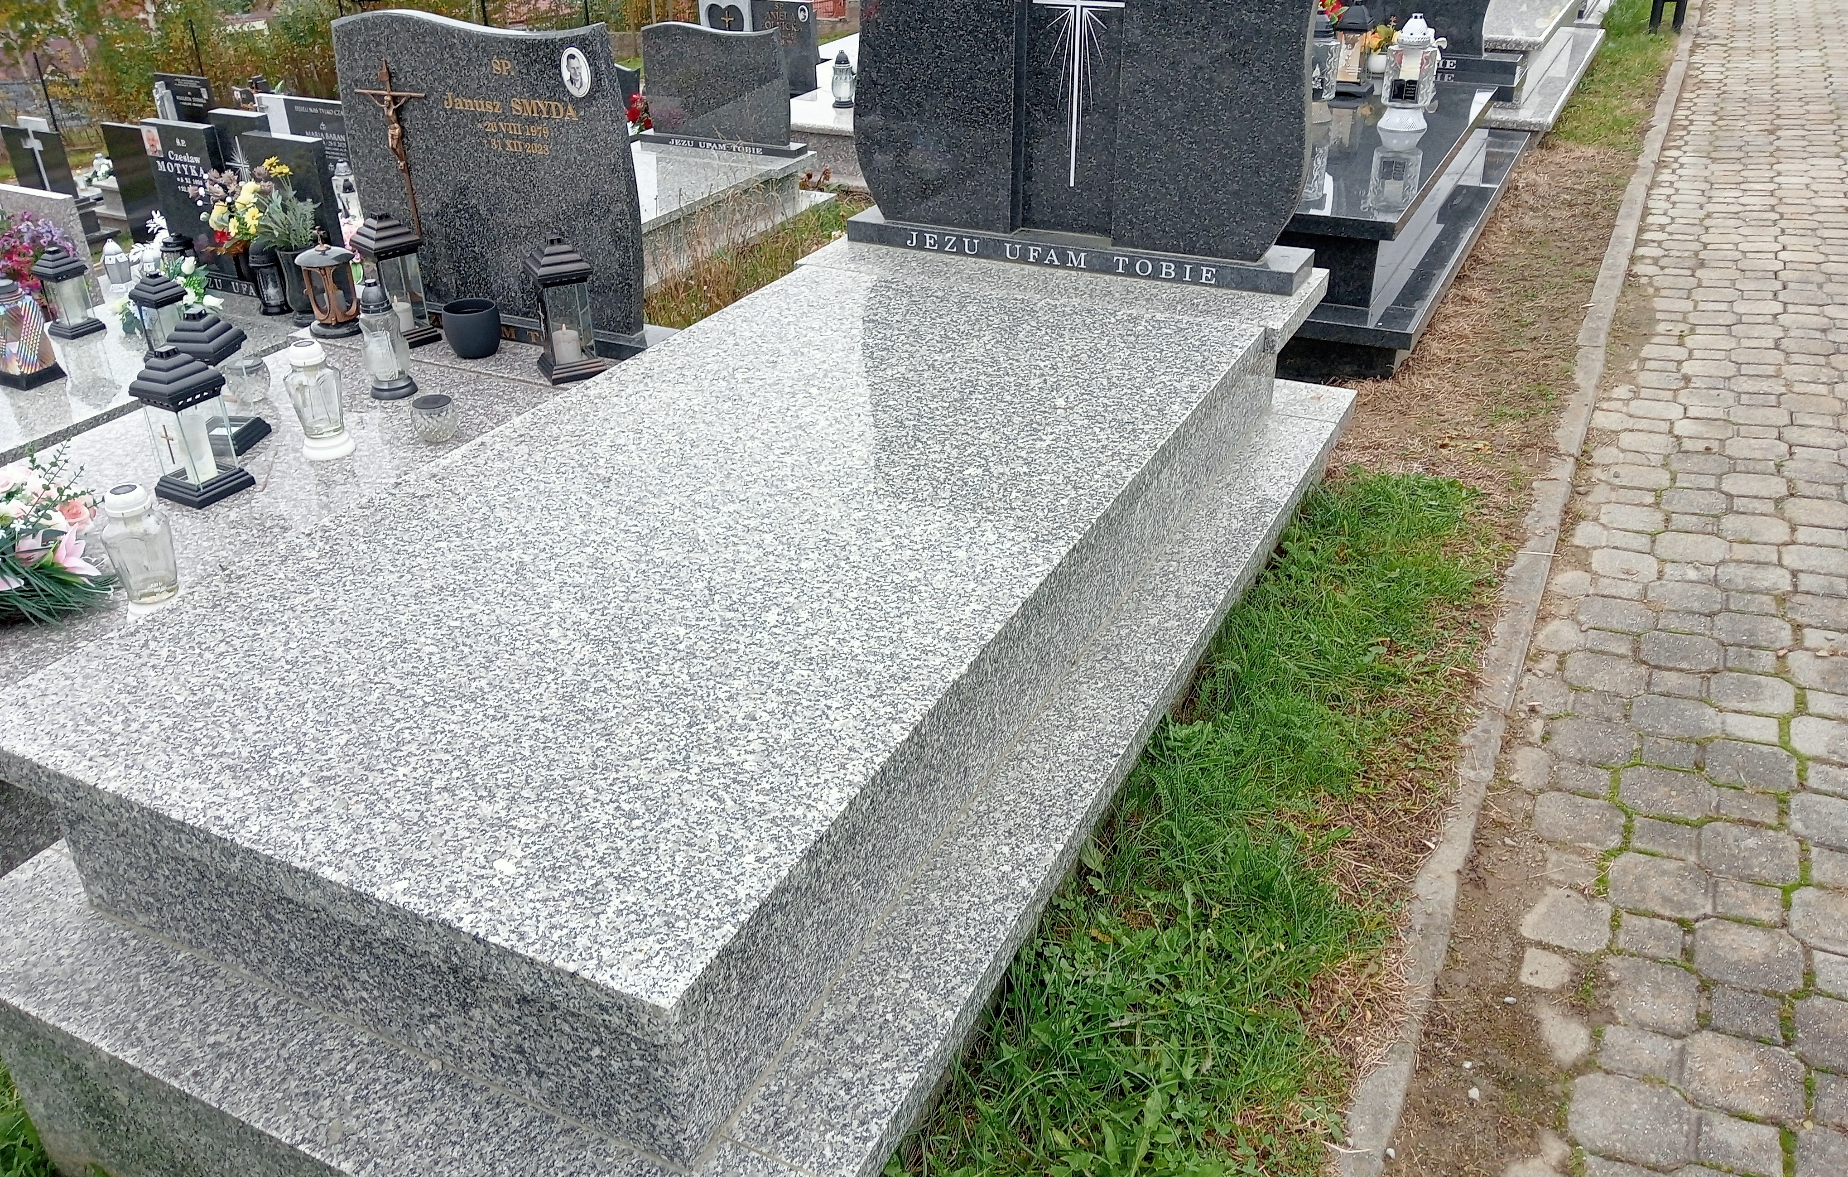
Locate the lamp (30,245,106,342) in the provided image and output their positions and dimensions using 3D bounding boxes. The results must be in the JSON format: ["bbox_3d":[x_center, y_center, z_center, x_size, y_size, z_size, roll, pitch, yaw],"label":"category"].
[{"bbox_3d":[-2.308,-0.803,4.027,0.113,0.225,0.113,16,34,27],"label":"lamp"}]

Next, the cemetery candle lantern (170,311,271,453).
[{"bbox_3d":[-1.294,-0.384,2.720,0.122,0.255,0.122,4,30,8],"label":"cemetery candle lantern"}]

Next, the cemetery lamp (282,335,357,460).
[{"bbox_3d":[-1.089,-0.343,2.692,0.099,0.204,0.099,13,32,23],"label":"cemetery lamp"}]

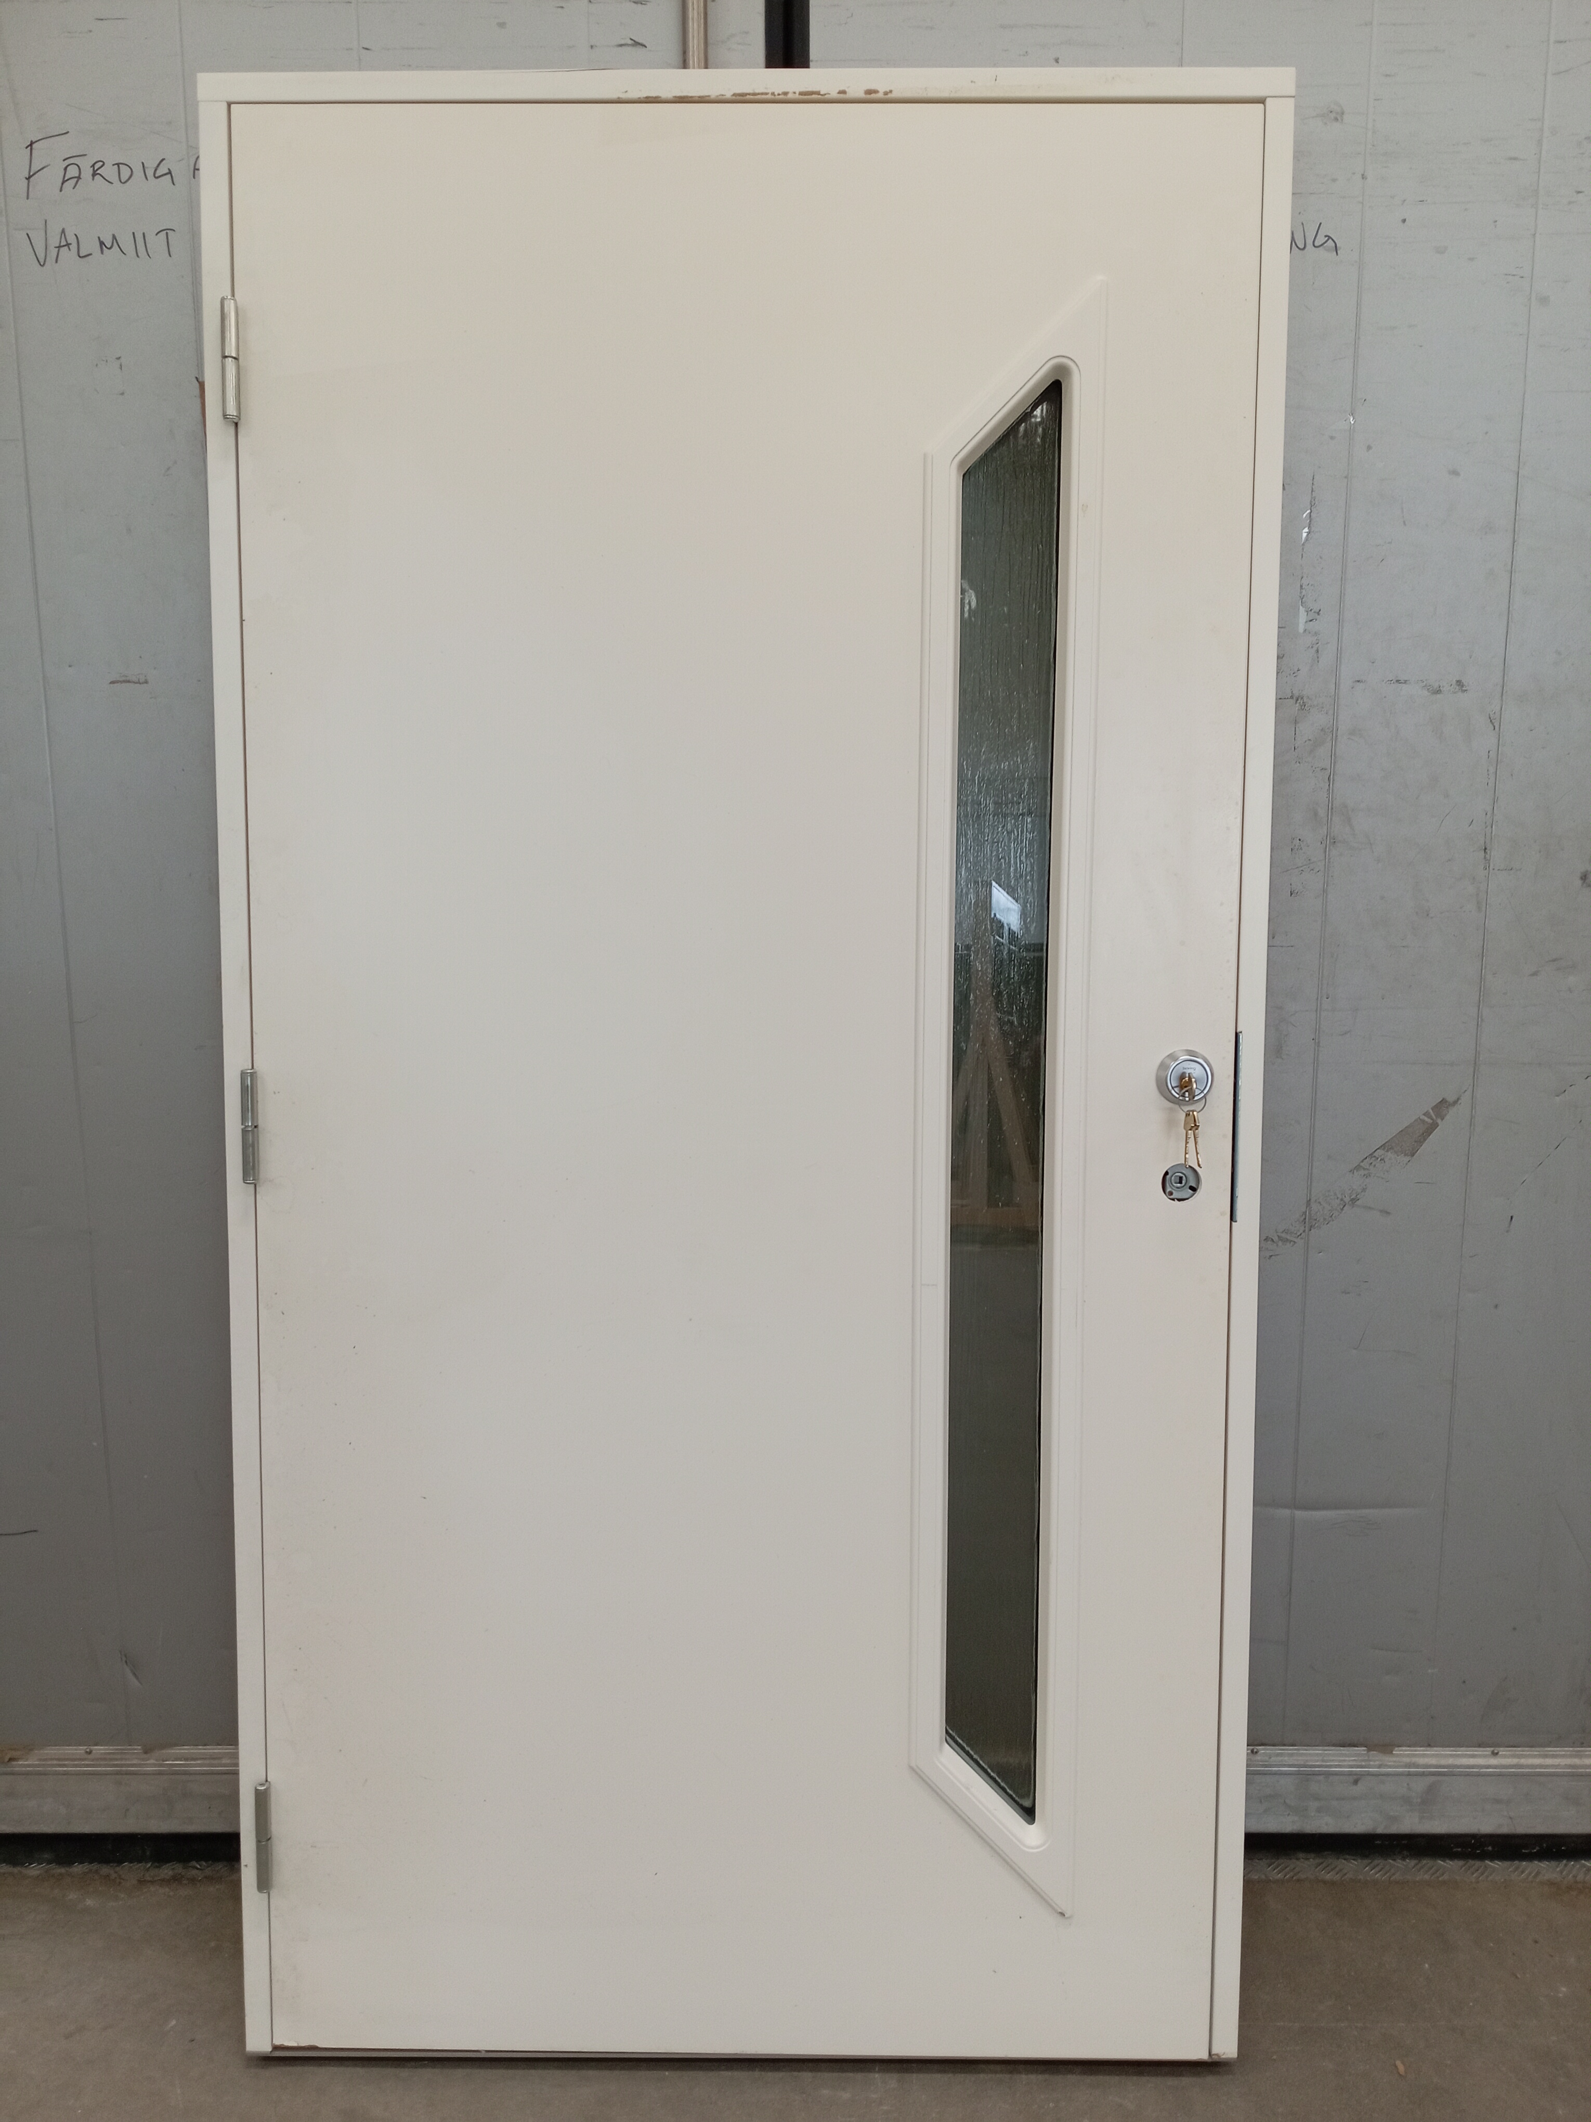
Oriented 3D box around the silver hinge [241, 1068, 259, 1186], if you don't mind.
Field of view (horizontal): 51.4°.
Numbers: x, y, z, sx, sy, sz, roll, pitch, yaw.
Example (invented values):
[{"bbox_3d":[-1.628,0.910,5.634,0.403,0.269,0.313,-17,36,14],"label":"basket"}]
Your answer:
[{"bbox_3d":[-0.557,0.067,1.689,0.017,0.118,0.018,0,5,0],"label":"silver hinge"}]

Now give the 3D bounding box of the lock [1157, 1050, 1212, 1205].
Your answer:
[{"bbox_3d":[0.393,0.066,1.667,0.057,0.153,0.045,0,5,0],"label":"lock"}]

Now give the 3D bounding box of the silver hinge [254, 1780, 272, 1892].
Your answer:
[{"bbox_3d":[-0.564,0.822,1.754,0.017,0.122,0.018,0,5,0],"label":"silver hinge"}]

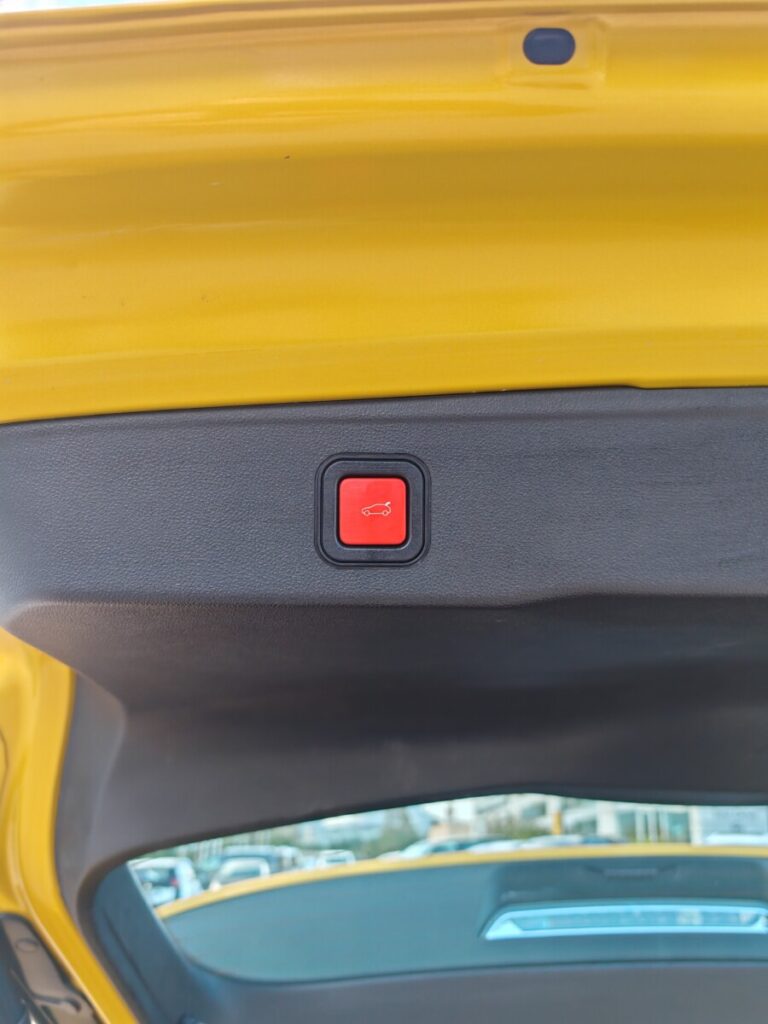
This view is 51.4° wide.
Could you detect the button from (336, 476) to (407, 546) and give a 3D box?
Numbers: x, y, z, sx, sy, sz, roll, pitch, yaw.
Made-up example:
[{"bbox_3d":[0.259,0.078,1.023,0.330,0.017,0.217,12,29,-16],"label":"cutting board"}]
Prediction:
[{"bbox_3d":[-0.004,0.000,0.328,0.027,0.027,0.007,0,0,0],"label":"button"}]

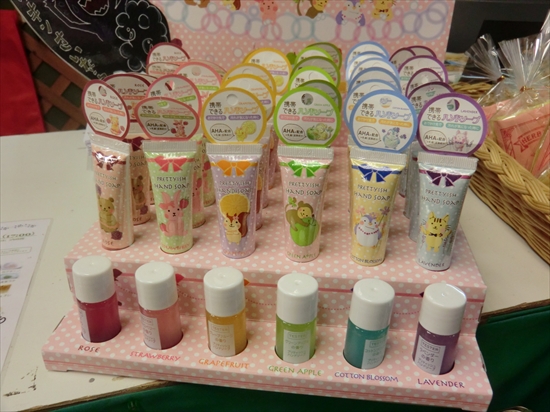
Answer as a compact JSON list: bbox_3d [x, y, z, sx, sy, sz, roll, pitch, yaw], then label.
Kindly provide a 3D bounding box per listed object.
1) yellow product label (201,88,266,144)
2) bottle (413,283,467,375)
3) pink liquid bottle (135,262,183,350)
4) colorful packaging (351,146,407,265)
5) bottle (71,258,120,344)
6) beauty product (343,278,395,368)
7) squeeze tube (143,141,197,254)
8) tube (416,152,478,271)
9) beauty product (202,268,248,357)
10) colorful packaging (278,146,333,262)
[{"bbox_3d":[-0.028,-0.060,0.312,0.045,0.040,0.003,0,25,0],"label":"yellow product label"},{"bbox_3d":[0.104,0.081,0.294,0.026,0.059,0.026,21,34,36],"label":"bottle"},{"bbox_3d":[-0.077,0.070,0.313,0.026,0.059,0.026,0,27,0],"label":"pink liquid bottle"},{"bbox_3d":[0.070,0.002,0.329,0.039,0.084,0.025,6,25,12],"label":"colorful packaging"},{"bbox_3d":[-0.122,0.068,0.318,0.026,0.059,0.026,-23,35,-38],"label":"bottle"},{"bbox_3d":[0.061,0.080,0.308,0.027,0.061,0.027,0,29,0],"label":"beauty product"},{"bbox_3d":[-0.073,-0.004,0.330,0.038,0.084,0.024,2,27,4],"label":"squeeze tube"},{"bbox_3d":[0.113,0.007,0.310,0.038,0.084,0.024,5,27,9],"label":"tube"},{"bbox_3d":[-0.033,0.075,0.317,0.027,0.061,0.027,0,29,0],"label":"beauty product"},{"bbox_3d":[0.021,-0.001,0.333,0.039,0.084,0.025,1,23,1],"label":"colorful packaging"}]

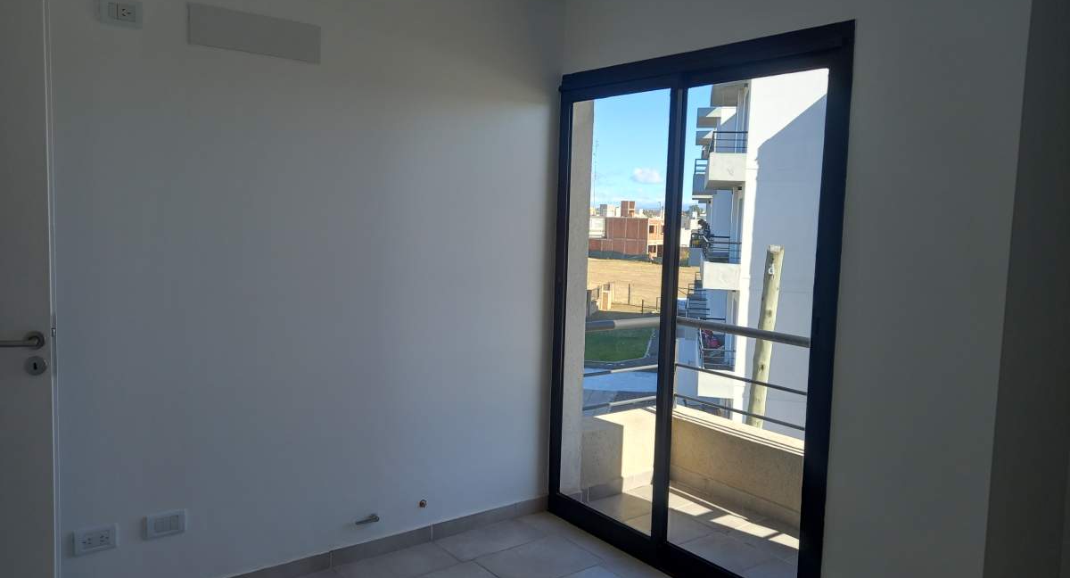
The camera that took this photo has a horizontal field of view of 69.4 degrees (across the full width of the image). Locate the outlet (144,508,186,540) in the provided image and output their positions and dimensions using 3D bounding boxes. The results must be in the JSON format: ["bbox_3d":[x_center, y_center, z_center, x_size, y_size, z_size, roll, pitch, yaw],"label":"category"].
[{"bbox_3d":[-1.285,0.814,2.686,0.124,0.083,0.014,-3,7,-38],"label":"outlet"}]

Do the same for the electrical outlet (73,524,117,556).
[{"bbox_3d":[-1.455,0.825,2.556,0.124,0.083,0.014,-3,7,-38],"label":"electrical outlet"}]

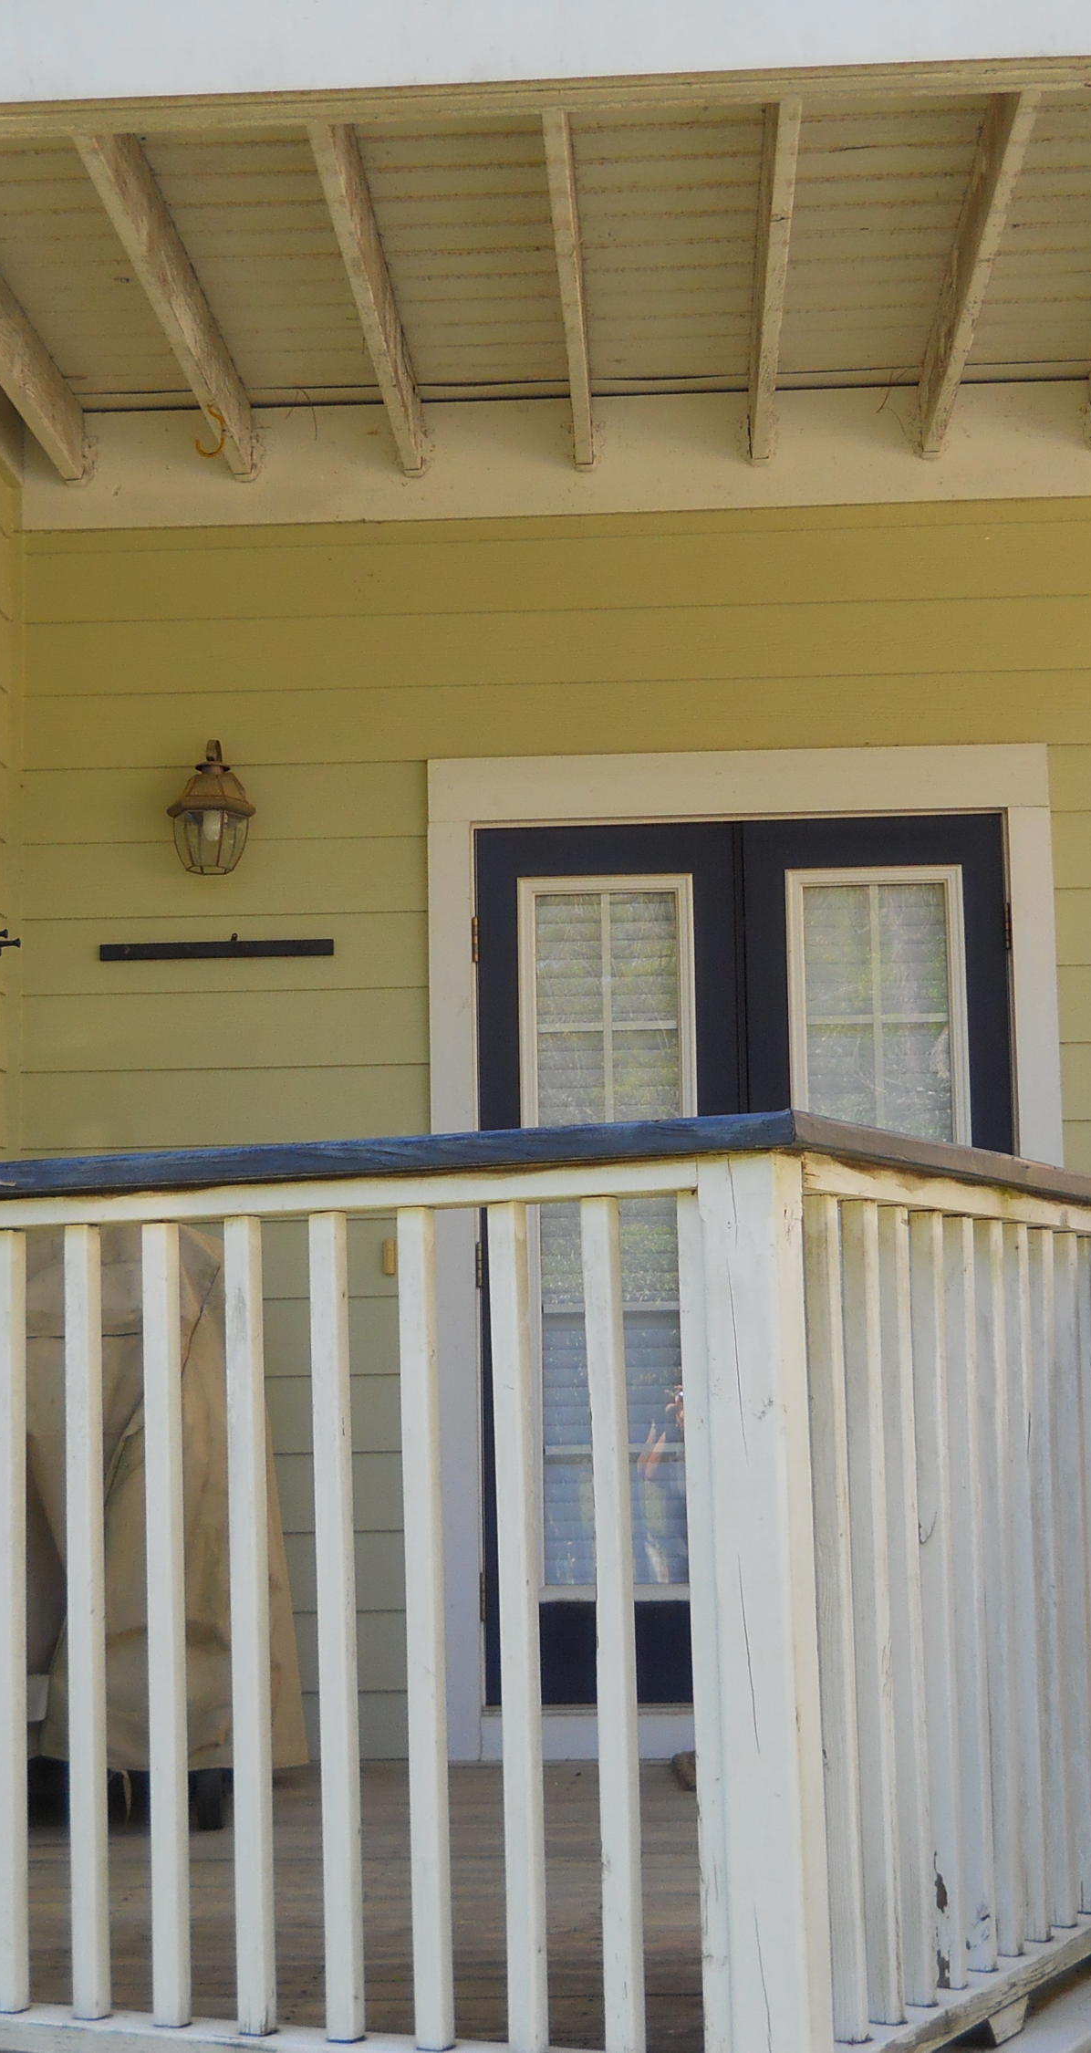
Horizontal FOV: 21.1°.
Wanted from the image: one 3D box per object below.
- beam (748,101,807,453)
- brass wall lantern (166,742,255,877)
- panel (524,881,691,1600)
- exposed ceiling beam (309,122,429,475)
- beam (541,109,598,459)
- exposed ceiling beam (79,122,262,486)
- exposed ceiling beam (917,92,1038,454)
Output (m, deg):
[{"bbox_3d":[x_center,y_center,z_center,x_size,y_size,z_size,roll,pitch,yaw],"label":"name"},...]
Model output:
[{"bbox_3d":[0.467,-1.551,5.875,0.040,0.183,2.045,-1,-7,2],"label":"beam"},{"bbox_3d":[-0.775,-0.504,6.782,0.209,0.322,0.239,-1,-7,2],"label":"brass wall lantern"},{"bbox_3d":[0.158,0.476,6.737,0.410,1.661,0.035,-1,-7,2],"label":"panel"},{"bbox_3d":[-0.351,-1.530,5.906,0.040,0.183,2.045,-1,-7,2],"label":"exposed ceiling beam"},{"bbox_3d":[0.053,-1.540,5.891,0.040,0.183,2.045,-1,-7,2],"label":"beam"},{"bbox_3d":[-0.754,-1.519,5.921,0.040,0.183,2.045,-1,-7,2],"label":"exposed ceiling beam"},{"bbox_3d":[0.865,-1.572,5.876,0.040,0.185,2.079,-1,-7,2],"label":"exposed ceiling beam"}]

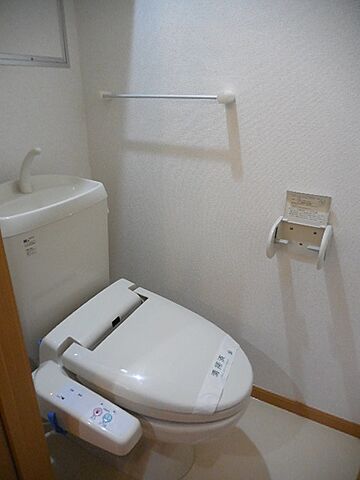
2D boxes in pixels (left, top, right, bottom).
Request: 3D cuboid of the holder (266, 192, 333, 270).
[{"bbox_3d":[0.330,-0.031,0.939,0.148,0.169,0.090,12,27,22],"label":"holder"}]

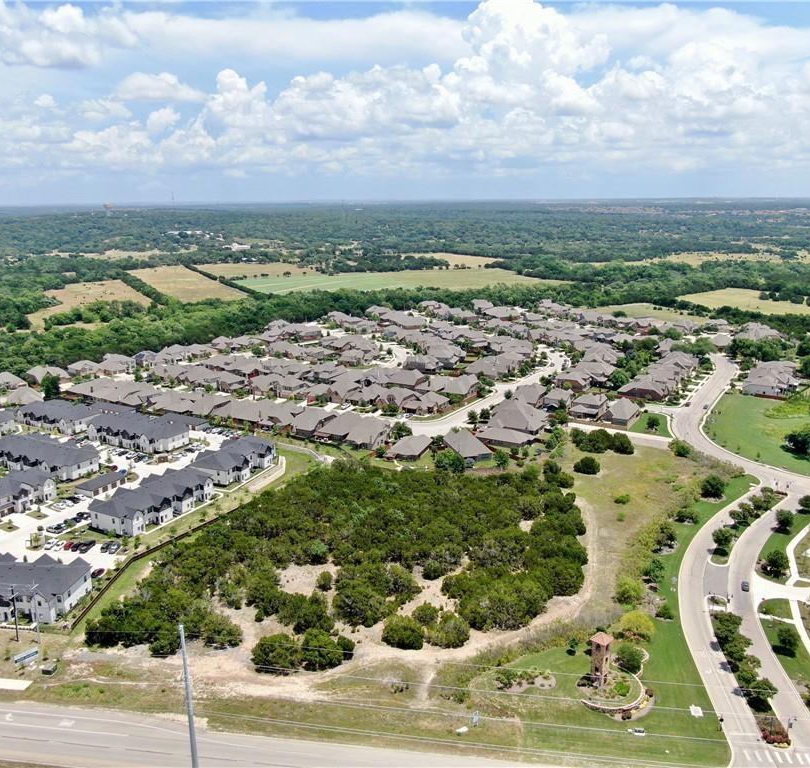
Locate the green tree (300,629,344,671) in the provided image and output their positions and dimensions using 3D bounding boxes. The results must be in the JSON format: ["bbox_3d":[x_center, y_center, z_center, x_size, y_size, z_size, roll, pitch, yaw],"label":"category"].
[{"bbox_3d":[-17.520,56.540,163.530,8.900,8.560,8.900,0,13,0],"label":"green tree"}]

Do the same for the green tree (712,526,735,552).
[{"bbox_3d":[89.590,43.830,216.470,5.990,7.150,5.990,0,13,0],"label":"green tree"}]

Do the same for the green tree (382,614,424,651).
[{"bbox_3d":[-0.360,54.490,170.530,9.600,6.100,9.300,-1,14,0],"label":"green tree"}]

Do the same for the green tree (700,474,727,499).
[{"bbox_3d":[102.060,34.100,254.550,8.010,8.260,8.010,0,13,0],"label":"green tree"}]

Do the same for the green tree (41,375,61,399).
[{"bbox_3d":[-180.540,1.430,392.620,9.020,12.200,9.020,0,13,0],"label":"green tree"}]

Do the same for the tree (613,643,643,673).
[{"bbox_3d":[46.570,56.750,159.870,6.100,5.800,6.000,-1,14,0],"label":"tree"}]

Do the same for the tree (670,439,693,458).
[{"bbox_3d":[106.230,24.800,295.820,8.180,7.190,8.180,0,13,0],"label":"tree"}]

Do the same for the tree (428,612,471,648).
[{"bbox_3d":[9.880,55.140,171.860,9.720,7.010,9.720,0,13,0],"label":"tree"}]

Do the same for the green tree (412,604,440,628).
[{"bbox_3d":[4.840,54.040,179.460,6.420,5.700,6.420,0,13,0],"label":"green tree"}]

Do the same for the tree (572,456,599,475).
[{"bbox_3d":[64.990,28.880,275.090,9.100,5.600,8.300,-1,14,0],"label":"tree"}]

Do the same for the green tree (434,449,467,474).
[{"bbox_3d":[16.080,27.510,276.190,11.300,8.700,10.000,-1,14,0],"label":"green tree"}]

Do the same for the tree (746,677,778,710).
[{"bbox_3d":[69.090,59.030,148.640,5.700,6.200,5.700,-1,14,0],"label":"tree"}]

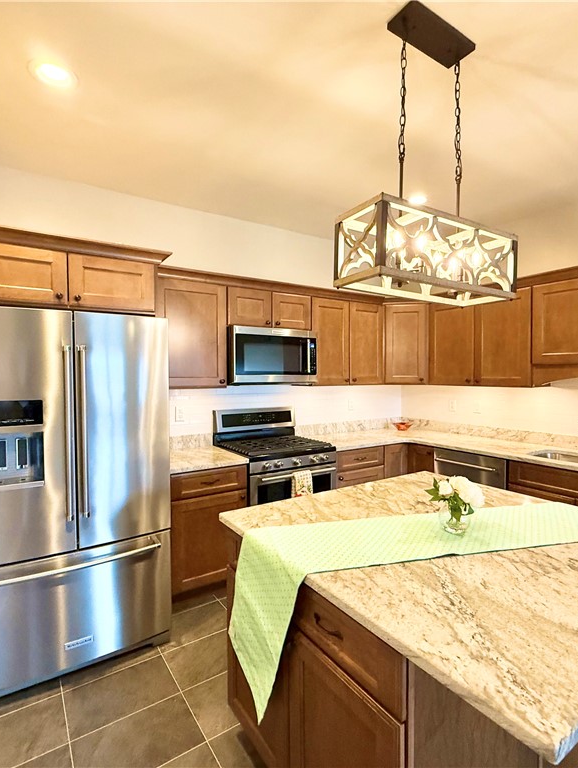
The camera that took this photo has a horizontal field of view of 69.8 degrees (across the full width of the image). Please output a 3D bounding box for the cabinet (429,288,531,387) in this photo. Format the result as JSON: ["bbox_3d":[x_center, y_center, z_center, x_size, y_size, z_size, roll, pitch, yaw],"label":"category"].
[{"bbox_3d":[1.721,-0.368,3.617,0.322,0.762,0.929,-1,2,-33],"label":"cabinet"}]

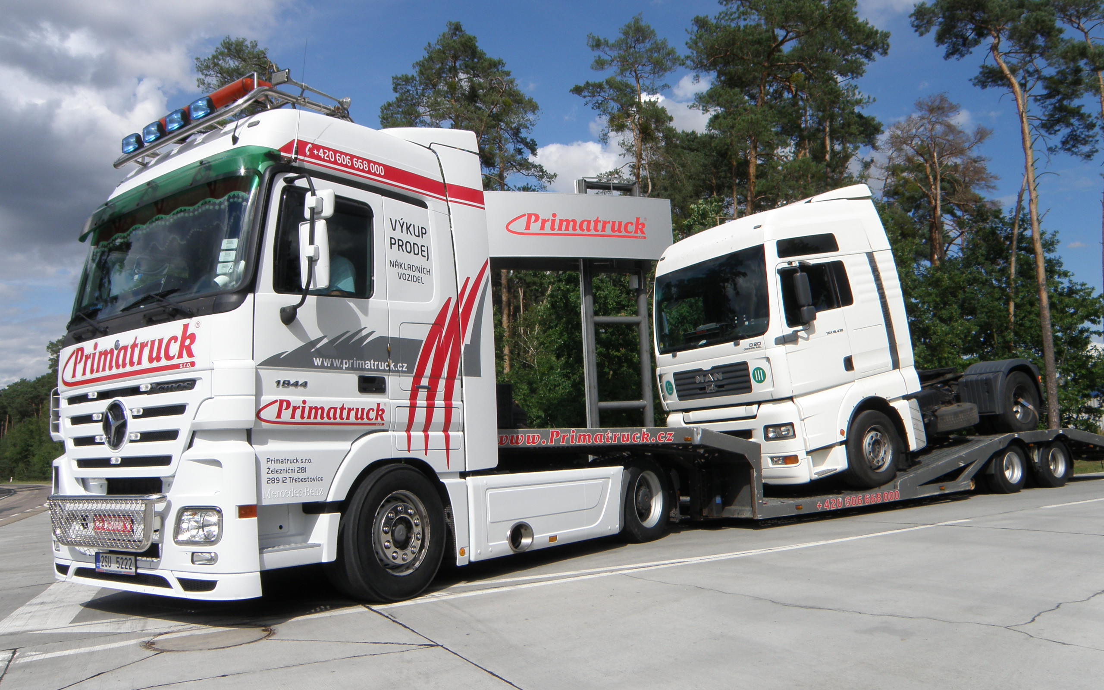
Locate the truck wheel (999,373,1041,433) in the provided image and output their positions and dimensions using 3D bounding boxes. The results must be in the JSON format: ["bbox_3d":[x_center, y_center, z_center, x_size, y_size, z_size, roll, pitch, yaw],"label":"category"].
[{"bbox_3d":[7.102,0.914,12.732,0.990,0.990,0.310,-8,-3,-34],"label":"truck wheel"}]

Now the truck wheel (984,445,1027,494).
[{"bbox_3d":[6.748,1.823,12.292,0.765,0.765,0.230,2,-9,-32],"label":"truck wheel"}]

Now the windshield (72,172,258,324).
[{"bbox_3d":[-2.863,-0.642,5.931,2.200,0.950,0.260,-8,-17,35],"label":"windshield"}]

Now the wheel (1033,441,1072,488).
[{"bbox_3d":[7.816,1.850,12.972,0.765,0.765,0.230,2,-9,-32],"label":"wheel"}]

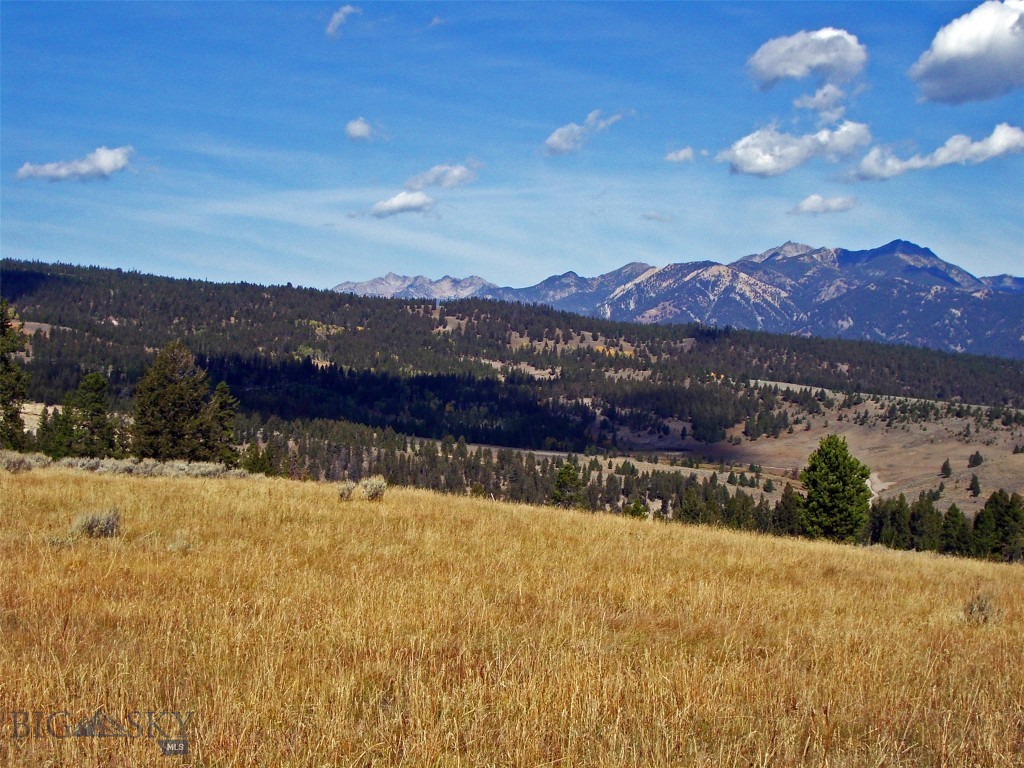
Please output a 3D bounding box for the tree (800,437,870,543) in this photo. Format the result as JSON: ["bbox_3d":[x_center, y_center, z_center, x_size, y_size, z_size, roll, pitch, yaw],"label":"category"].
[{"bbox_3d":[15.352,5.070,69.000,3.500,5.500,3.400,0,1,0],"label":"tree"}]

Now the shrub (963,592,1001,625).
[{"bbox_3d":[6.964,3.345,21.500,0.570,0.520,0.530,0,1,0],"label":"shrub"}]

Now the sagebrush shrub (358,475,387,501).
[{"bbox_3d":[-4.331,3.275,45.000,0.880,0.800,0.850,0,1,0],"label":"sagebrush shrub"}]

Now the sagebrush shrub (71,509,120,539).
[{"bbox_3d":[-6.753,2.310,23.500,0.800,0.550,0.700,0,1,0],"label":"sagebrush shrub"}]

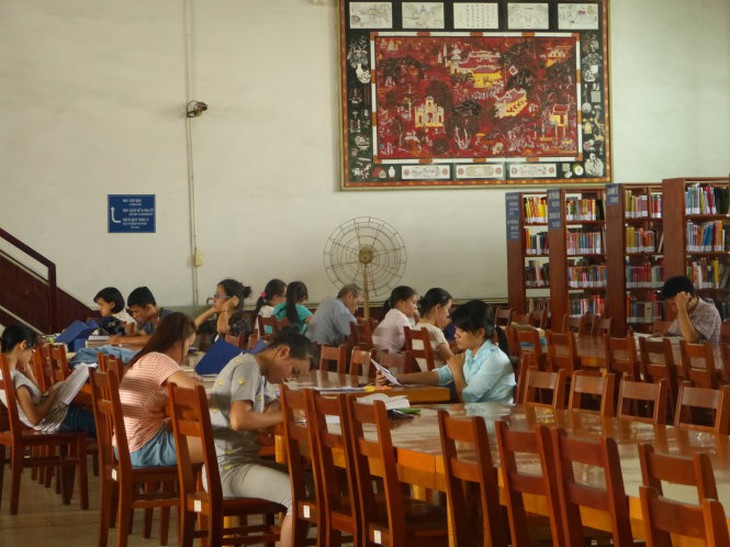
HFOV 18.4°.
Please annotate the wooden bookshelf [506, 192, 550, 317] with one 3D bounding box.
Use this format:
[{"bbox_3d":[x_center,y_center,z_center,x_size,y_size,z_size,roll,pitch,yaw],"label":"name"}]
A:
[{"bbox_3d":[2.135,0.116,24.309,1.100,1.982,0.440,-2,1,-20],"label":"wooden bookshelf"}]

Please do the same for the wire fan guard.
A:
[{"bbox_3d":[0.000,-0.155,21.900,0.810,0.810,0.200,-2,1,2],"label":"wire fan guard"}]

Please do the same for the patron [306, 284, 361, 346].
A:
[{"bbox_3d":[-0.080,0.704,18.507,0.720,1.190,0.500,-2,1,-22],"label":"patron"}]

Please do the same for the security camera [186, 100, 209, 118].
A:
[{"bbox_3d":[-1.745,-1.709,23.500,0.240,0.180,0.120,-1,1,37],"label":"security camera"}]

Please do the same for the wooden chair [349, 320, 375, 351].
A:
[{"bbox_3d":[0.200,0.815,16.355,0.510,0.940,0.390,-2,1,-21],"label":"wooden chair"}]

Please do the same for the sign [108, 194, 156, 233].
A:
[{"bbox_3d":[-2.415,-0.620,23.400,0.505,0.395,0.020,-2,1,-20],"label":"sign"}]

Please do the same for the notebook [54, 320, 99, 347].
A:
[{"bbox_3d":[-2.136,0.444,16.700,0.260,0.200,0.320,-1,1,-20],"label":"notebook"}]

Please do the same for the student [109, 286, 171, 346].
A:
[{"bbox_3d":[-1.615,0.712,17.109,0.680,1.220,0.480,-2,1,-17],"label":"student"}]

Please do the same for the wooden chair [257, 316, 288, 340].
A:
[{"bbox_3d":[-0.590,0.827,19.179,0.520,0.950,0.430,-1,1,-20],"label":"wooden chair"}]

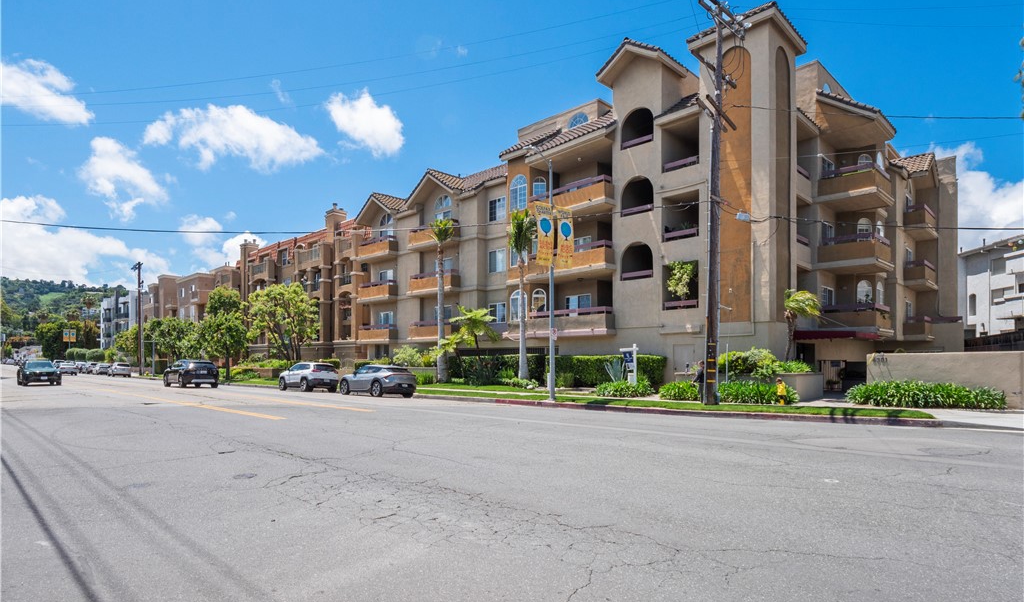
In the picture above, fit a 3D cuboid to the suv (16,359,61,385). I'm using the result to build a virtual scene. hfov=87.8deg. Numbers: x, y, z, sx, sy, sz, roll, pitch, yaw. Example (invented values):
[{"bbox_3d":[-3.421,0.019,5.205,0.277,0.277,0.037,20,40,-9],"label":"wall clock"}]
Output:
[{"bbox_3d":[-31.800,4.800,35.870,4.700,1.670,1.910,-5,-8,44],"label":"suv"}]

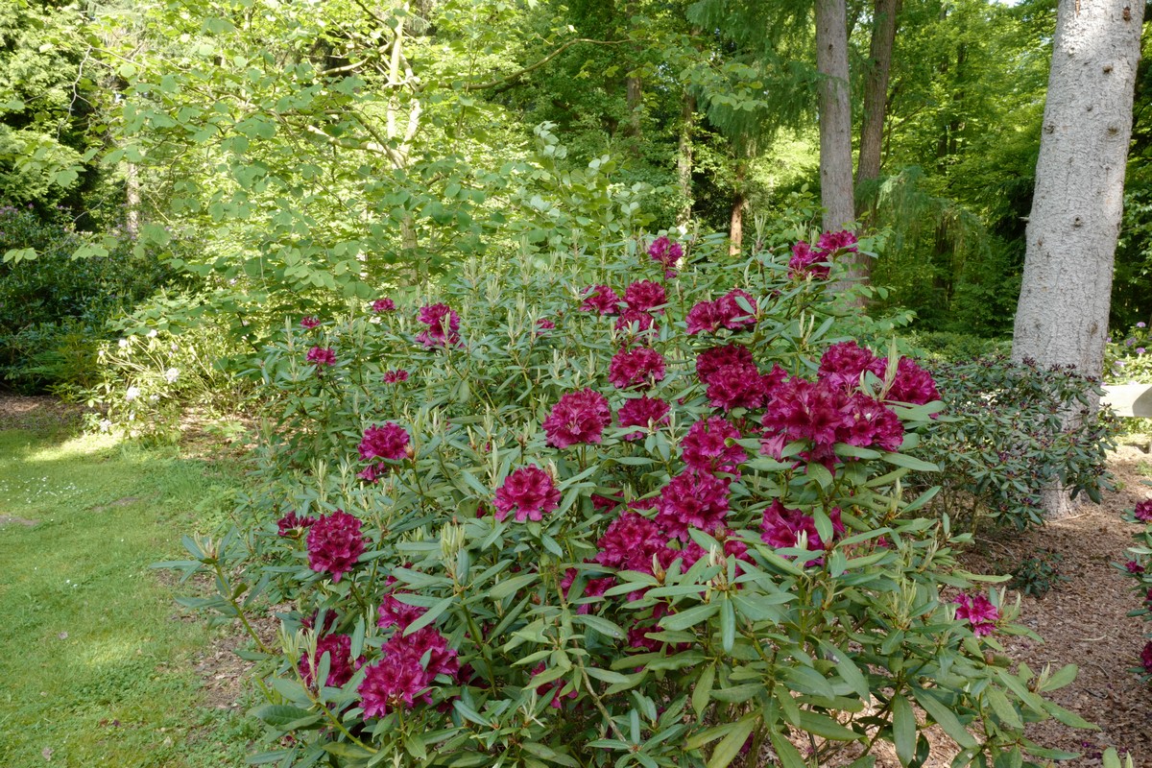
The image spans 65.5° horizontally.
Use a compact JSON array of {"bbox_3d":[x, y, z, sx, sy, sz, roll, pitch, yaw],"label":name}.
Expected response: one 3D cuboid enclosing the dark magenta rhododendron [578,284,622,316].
[{"bbox_3d":[0.081,-0.277,2.950,0.135,0.100,0.130,0,9,2],"label":"dark magenta rhododendron"}]

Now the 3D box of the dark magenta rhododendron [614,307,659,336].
[{"bbox_3d":[0.194,-0.191,2.850,0.147,0.102,0.135,0,6,4],"label":"dark magenta rhododendron"}]

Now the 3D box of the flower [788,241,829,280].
[{"bbox_3d":[0.728,-0.386,2.800,0.132,0.120,0.130,2,9,14],"label":"flower"}]

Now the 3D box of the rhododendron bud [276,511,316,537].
[{"bbox_3d":[-0.665,0.333,2.130,0.091,0.060,0.080,-2,6,-18],"label":"rhododendron bud"}]

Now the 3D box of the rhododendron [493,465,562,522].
[{"bbox_3d":[-0.104,0.236,1.920,0.143,0.117,0.140,-1,9,-3],"label":"rhododendron"}]

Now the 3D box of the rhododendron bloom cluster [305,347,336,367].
[{"bbox_3d":[-0.996,-0.107,3.500,0.120,0.085,0.115,-3,9,-16],"label":"rhododendron bloom cluster"}]

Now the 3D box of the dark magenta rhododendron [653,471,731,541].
[{"bbox_3d":[0.234,0.243,1.780,0.153,0.138,0.145,1,6,8],"label":"dark magenta rhododendron"}]

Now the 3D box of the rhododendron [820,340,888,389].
[{"bbox_3d":[0.647,-0.044,2.100,0.145,0.110,0.140,3,9,17],"label":"rhododendron"}]

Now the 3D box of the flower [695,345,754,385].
[{"bbox_3d":[0.375,-0.040,2.250,0.149,0.128,0.140,1,6,9],"label":"flower"}]

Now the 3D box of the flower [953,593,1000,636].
[{"bbox_3d":[0.939,0.543,2.100,0.113,0.101,0.105,3,7,25],"label":"flower"}]

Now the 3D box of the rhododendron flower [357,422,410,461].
[{"bbox_3d":[-0.509,0.156,2.380,0.143,0.102,0.130,-1,6,-12],"label":"rhododendron flower"}]

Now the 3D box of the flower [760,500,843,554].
[{"bbox_3d":[0.454,0.286,1.800,0.158,0.115,0.145,2,9,15],"label":"flower"}]

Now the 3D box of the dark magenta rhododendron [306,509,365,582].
[{"bbox_3d":[-0.545,0.366,2.030,0.135,0.162,0.135,-2,6,-15],"label":"dark magenta rhododendron"}]

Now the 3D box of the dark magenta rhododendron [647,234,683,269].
[{"bbox_3d":[0.312,-0.464,3.150,0.120,0.115,0.120,1,9,6],"label":"dark magenta rhododendron"}]

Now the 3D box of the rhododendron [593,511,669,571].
[{"bbox_3d":[0.112,0.319,1.820,0.152,0.120,0.145,1,9,4],"label":"rhododendron"}]

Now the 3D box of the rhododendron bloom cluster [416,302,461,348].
[{"bbox_3d":[-0.412,-0.178,2.700,0.135,0.125,0.130,-1,9,-9],"label":"rhododendron bloom cluster"}]

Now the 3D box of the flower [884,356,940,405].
[{"bbox_3d":[0.786,-0.006,2.100,0.140,0.115,0.140,3,10,20],"label":"flower"}]

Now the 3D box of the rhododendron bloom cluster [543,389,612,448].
[{"bbox_3d":[0.003,0.077,2.020,0.151,0.132,0.145,0,6,0],"label":"rhododendron bloom cluster"}]

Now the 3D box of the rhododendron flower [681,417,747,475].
[{"bbox_3d":[0.300,0.135,1.950,0.146,0.123,0.135,1,6,9],"label":"rhododendron flower"}]

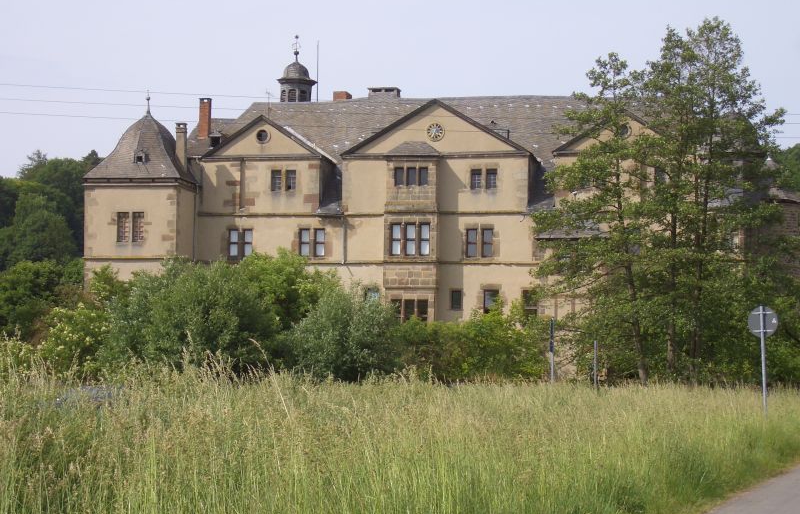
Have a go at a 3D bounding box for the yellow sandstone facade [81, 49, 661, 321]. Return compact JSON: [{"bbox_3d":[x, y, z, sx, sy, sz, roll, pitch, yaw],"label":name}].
[{"bbox_3d":[-0.970,-2.181,117.037,40.144,19.500,10.000,0,-3,15],"label":"yellow sandstone facade"}]

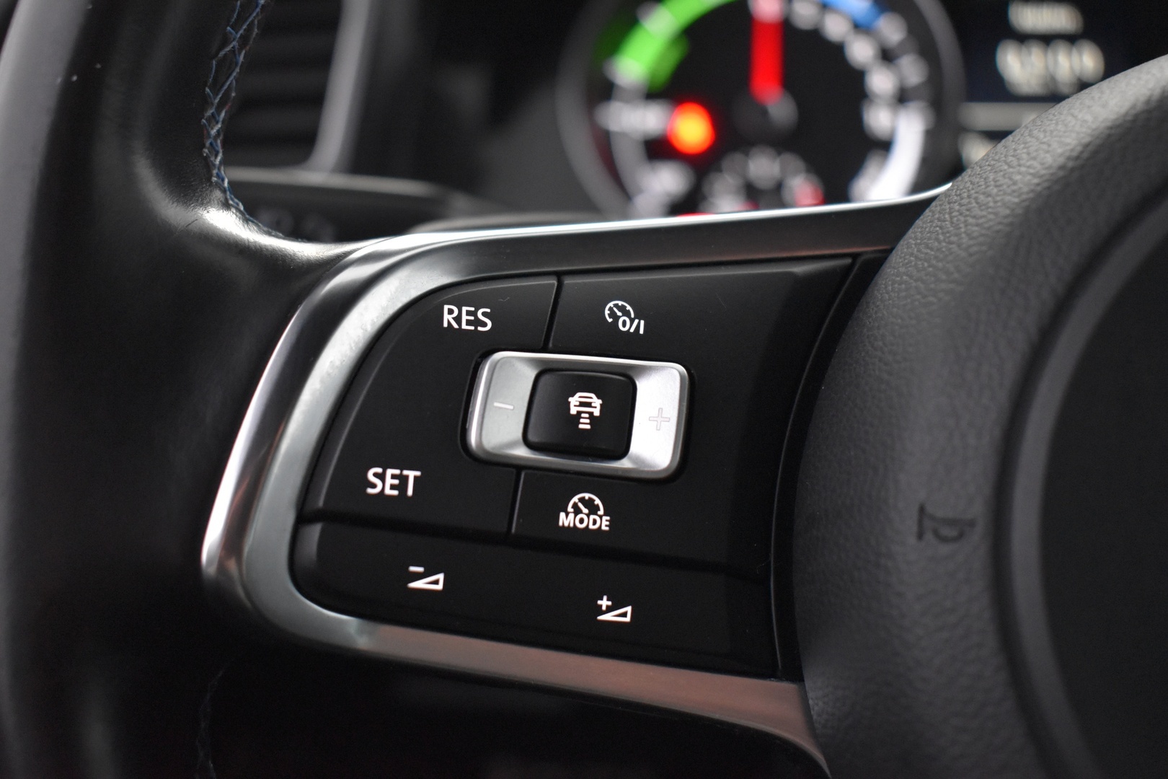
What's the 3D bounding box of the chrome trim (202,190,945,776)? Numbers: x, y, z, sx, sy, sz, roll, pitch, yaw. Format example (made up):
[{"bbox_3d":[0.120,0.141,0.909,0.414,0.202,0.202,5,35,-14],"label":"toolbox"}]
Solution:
[{"bbox_3d":[-0.001,0.011,0.191,0.098,0.081,0.022,5,-7,8],"label":"chrome trim"}]

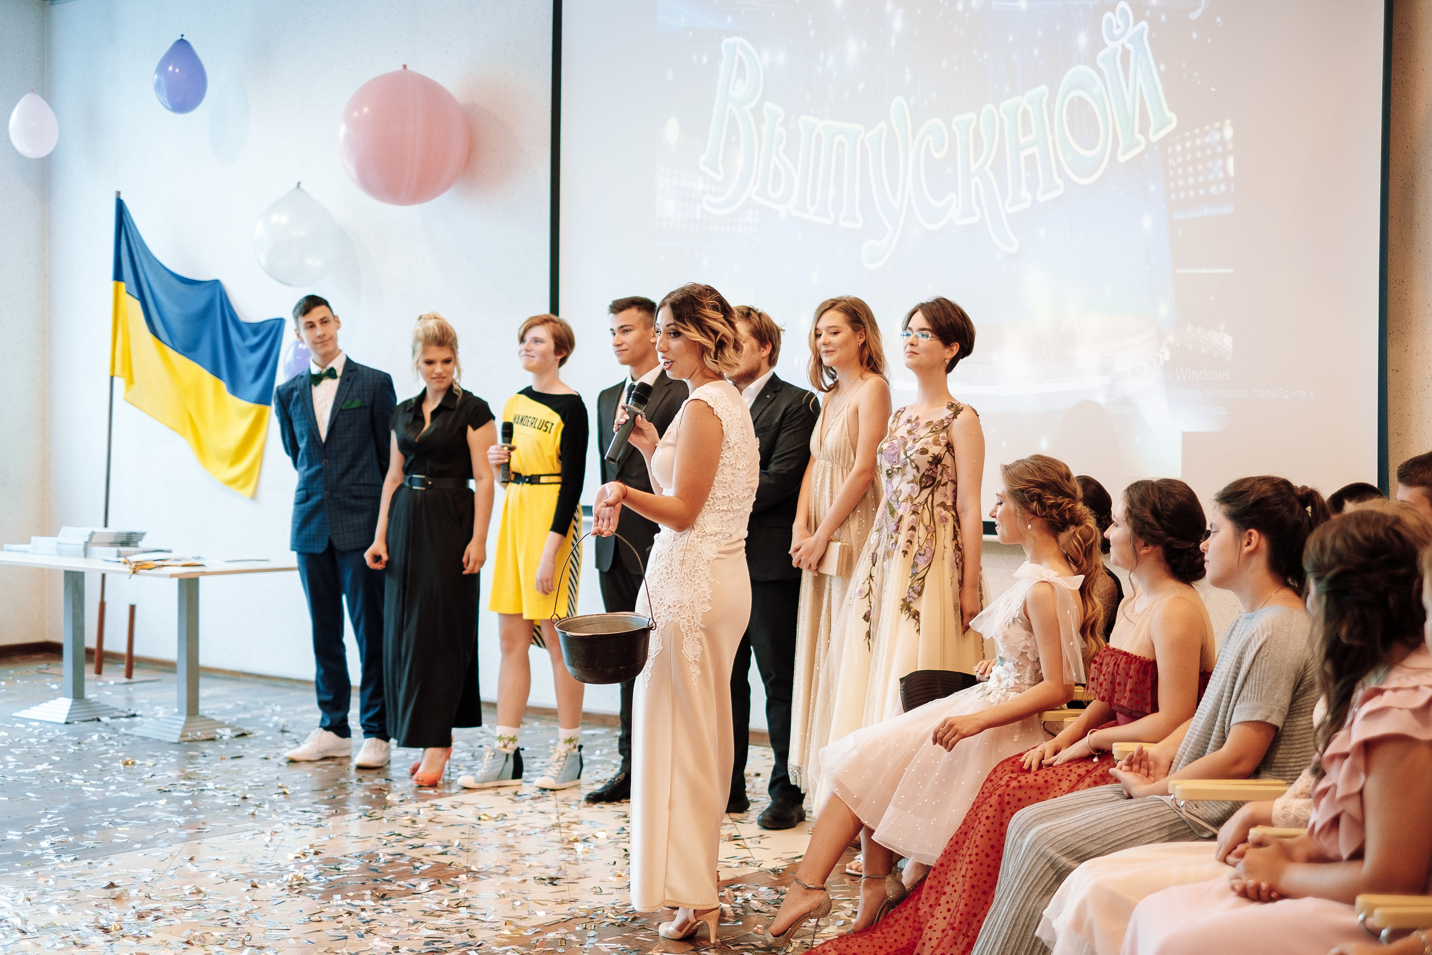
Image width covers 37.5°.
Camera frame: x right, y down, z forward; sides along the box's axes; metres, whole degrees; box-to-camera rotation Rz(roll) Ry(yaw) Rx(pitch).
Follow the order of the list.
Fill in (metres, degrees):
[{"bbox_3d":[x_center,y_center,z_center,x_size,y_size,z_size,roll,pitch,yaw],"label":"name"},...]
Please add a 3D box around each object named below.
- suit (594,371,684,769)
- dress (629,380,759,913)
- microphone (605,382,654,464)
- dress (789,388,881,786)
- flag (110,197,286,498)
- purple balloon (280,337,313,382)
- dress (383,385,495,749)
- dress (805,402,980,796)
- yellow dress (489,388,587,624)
[{"bbox_3d":[-0.249,0.348,7.763,0.480,1.480,0.310,2,2,38],"label":"suit"},{"bbox_3d":[-0.056,0.451,5.613,0.350,1.410,0.400,1,2,3],"label":"dress"},{"bbox_3d":[-0.231,-0.147,5.650,0.050,0.245,0.050,26,-11,0],"label":"microphone"},{"bbox_3d":[0.421,0.366,6.935,0.400,1.400,0.430,-1,2,-35],"label":"dress"},{"bbox_3d":[-2.650,-0.664,10.750,0.900,1.530,0.250,1,2,12],"label":"flag"},{"bbox_3d":[-1.973,-0.576,10.200,0.235,0.310,0.235,2,2,30],"label":"purple balloon"},{"bbox_3d":[-1.063,0.346,8.101,0.440,1.390,0.350,1,2,20],"label":"dress"},{"bbox_3d":[0.650,0.439,6.599,0.570,1.370,0.610,-1,2,-38],"label":"dress"},{"bbox_3d":[-0.658,0.120,7.921,0.430,0.920,0.310,2,2,40],"label":"yellow dress"}]

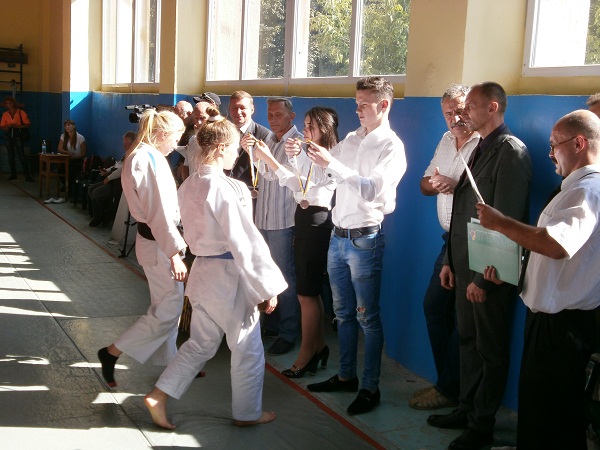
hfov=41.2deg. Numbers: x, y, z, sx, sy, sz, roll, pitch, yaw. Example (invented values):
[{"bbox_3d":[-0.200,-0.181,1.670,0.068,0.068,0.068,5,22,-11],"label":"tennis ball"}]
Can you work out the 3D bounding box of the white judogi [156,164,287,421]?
[{"bbox_3d":[-0.400,0.341,4.002,0.550,1.250,0.500,-3,10,-33],"label":"white judogi"}]

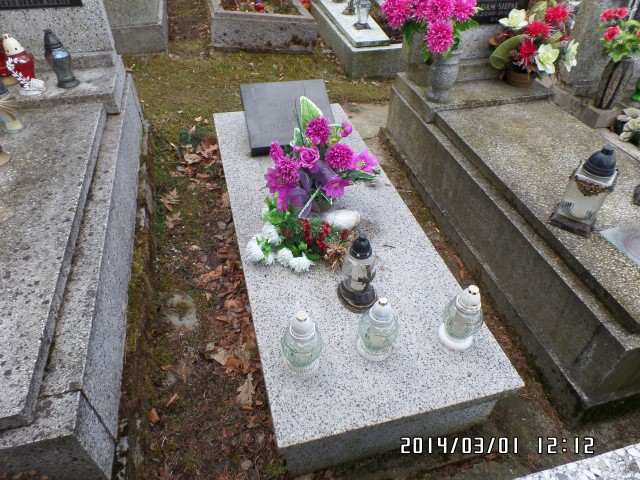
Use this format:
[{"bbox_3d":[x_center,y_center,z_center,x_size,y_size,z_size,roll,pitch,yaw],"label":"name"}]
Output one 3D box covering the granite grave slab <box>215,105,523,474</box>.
[{"bbox_3d":[-0.001,-0.053,1.961,0.750,0.255,1.928,-9,44,-12],"label":"granite grave slab"}]

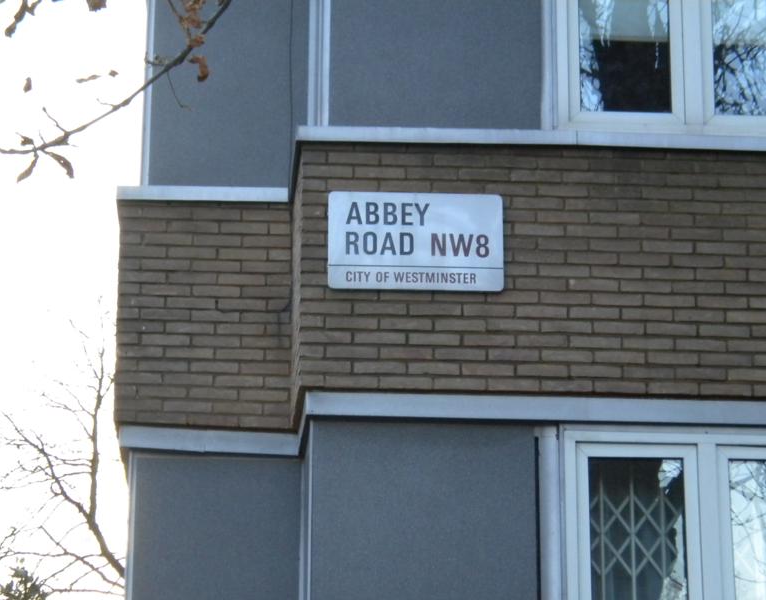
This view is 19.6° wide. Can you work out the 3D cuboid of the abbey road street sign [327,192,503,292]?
[{"bbox_3d":[0.143,-0.257,9.576,0.757,0.445,0.020,1,-18,-3],"label":"abbey road street sign"}]

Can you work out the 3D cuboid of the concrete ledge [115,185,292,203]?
[{"bbox_3d":[-0.841,-0.475,10.406,0.805,0.069,0.130,1,-18,-3],"label":"concrete ledge"}]

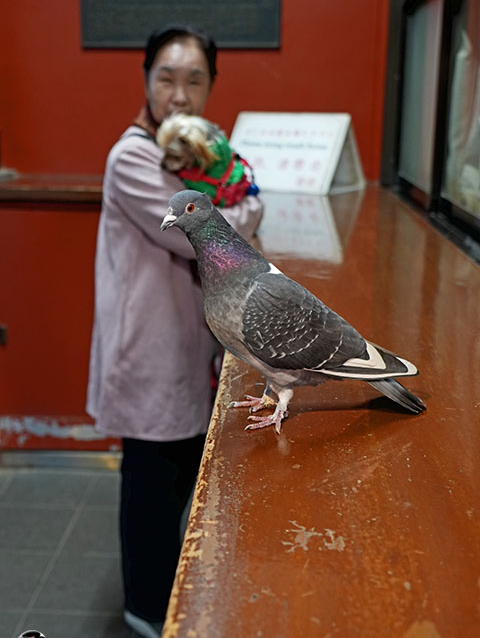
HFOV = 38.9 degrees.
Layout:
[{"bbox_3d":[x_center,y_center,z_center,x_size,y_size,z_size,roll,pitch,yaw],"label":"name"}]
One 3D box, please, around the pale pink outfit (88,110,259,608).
[{"bbox_3d":[-0.170,0.191,1.734,0.440,1.320,0.390,-14,22,-38],"label":"pale pink outfit"}]

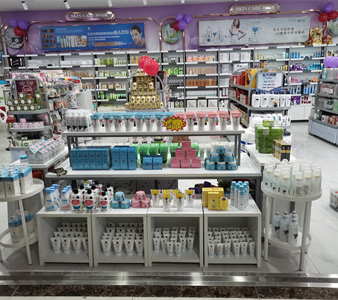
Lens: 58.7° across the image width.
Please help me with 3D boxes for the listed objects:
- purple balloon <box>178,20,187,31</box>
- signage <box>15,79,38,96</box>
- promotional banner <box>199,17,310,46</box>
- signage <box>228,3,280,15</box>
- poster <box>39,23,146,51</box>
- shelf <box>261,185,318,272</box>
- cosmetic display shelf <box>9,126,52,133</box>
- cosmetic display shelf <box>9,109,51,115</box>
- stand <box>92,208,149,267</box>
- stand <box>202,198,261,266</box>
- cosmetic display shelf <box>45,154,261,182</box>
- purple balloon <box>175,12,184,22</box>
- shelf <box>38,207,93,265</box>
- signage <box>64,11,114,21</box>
[{"bbox_3d":[0.362,-3.262,7.883,0.247,0.262,0.247,-1,14,3],"label":"purple balloon"},{"bbox_3d":[-2.173,-0.944,4.612,0.327,0.271,0.027,-1,14,3],"label":"signage"},{"bbox_3d":[2.543,-3.524,8.943,3.240,0.690,0.060,-1,13,3],"label":"promotional banner"},{"bbox_3d":[2.496,-4.090,8.720,1.460,0.280,0.100,-1,13,3],"label":"signage"},{"bbox_3d":[-2.105,-3.109,8.317,2.934,0.654,0.054,-1,14,3],"label":"poster"},{"bbox_3d":[0.924,0.558,2.320,0.420,0.600,0.420,-1,13,3],"label":"shelf"},{"bbox_3d":[-2.345,-0.365,5.137,0.710,0.060,0.320,-2,13,-3],"label":"cosmetic display shelf"},{"bbox_3d":[-2.361,-0.647,5.123,0.660,0.060,0.320,-2,13,-3],"label":"cosmetic display shelf"},{"bbox_3d":[-0.356,0.641,2.471,0.415,0.430,0.410,-1,13,3],"label":"stand"},{"bbox_3d":[0.452,0.592,2.283,0.399,0.419,0.382,-1,14,3],"label":"stand"},{"bbox_3d":[-0.112,0.137,2.561,1.628,0.054,0.603,-1,14,3],"label":"cosmetic display shelf"},{"bbox_3d":[0.321,-3.869,8.772,0.260,0.280,0.260,-1,13,3],"label":"purple balloon"},{"bbox_3d":[-0.736,0.609,2.345,0.395,0.419,0.382,-1,14,3],"label":"shelf"},{"bbox_3d":[-2.111,-3.602,8.085,1.356,0.232,0.107,-1,14,3],"label":"signage"}]

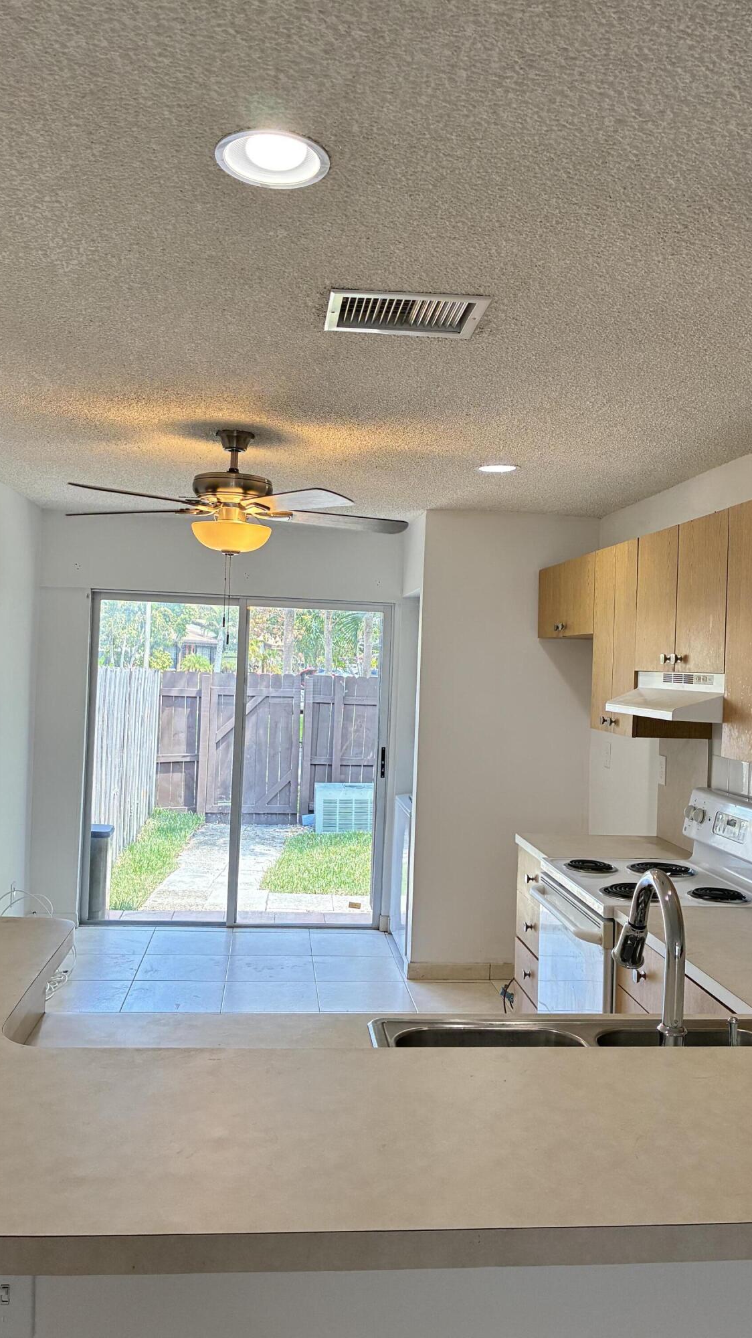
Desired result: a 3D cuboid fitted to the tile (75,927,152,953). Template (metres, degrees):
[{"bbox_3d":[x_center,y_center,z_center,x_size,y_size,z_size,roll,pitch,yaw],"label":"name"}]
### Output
[{"bbox_3d":[-1.509,1.552,5.689,0.455,0.010,0.460,2,0,-6],"label":"tile"}]

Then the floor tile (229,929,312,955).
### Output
[{"bbox_3d":[-0.600,1.587,5.782,0.455,0.010,0.460,2,0,-6],"label":"floor tile"}]

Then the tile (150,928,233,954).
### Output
[{"bbox_3d":[-1.056,1.570,5.750,0.457,0.010,0.457,2,0,-6],"label":"tile"}]

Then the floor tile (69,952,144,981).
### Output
[{"bbox_3d":[-1.463,1.560,5.236,0.457,0.010,0.457,2,0,-6],"label":"floor tile"}]

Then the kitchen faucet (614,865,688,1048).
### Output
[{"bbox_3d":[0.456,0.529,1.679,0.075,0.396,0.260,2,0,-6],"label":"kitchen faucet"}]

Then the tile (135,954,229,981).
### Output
[{"bbox_3d":[-1.008,1.573,5.278,0.455,0.010,0.452,2,0,-6],"label":"tile"}]

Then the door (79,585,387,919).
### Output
[{"bbox_3d":[-0.829,0.567,6.122,1.811,2.006,0.114,2,0,-6],"label":"door"}]

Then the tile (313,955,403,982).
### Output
[{"bbox_3d":[-0.099,1.607,5.370,0.455,0.010,0.452,2,0,-6],"label":"tile"}]

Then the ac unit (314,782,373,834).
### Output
[{"bbox_3d":[-0.257,1.552,11.002,0.780,0.543,0.680,2,0,-6],"label":"ac unit"}]

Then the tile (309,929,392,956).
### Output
[{"bbox_3d":[-0.147,1.602,5.843,0.457,0.010,0.457,2,0,-6],"label":"tile"}]

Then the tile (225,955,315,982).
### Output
[{"bbox_3d":[-0.554,1.591,5.328,0.457,0.010,0.457,2,0,-6],"label":"tile"}]

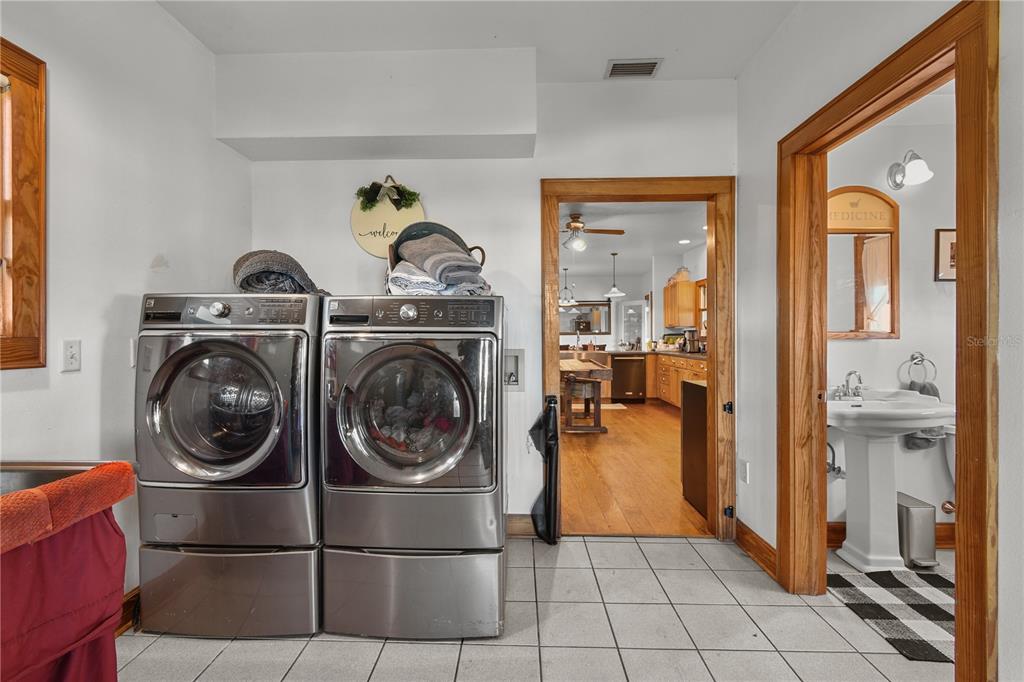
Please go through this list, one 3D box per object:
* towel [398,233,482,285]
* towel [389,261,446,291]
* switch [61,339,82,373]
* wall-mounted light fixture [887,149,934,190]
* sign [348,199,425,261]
[{"bbox_3d":[-0.333,-0.379,1.984,0.370,0.225,0.280,0,0,1],"label":"towel"},{"bbox_3d":[-0.433,-0.294,1.977,0.250,0.140,0.270,0,0,1],"label":"towel"},{"bbox_3d":[-1.596,0.054,1.545,0.015,0.115,0.070,0,0,1],"label":"switch"},{"bbox_3d":[2.211,-0.956,2.347,0.155,0.195,0.190,0,0,1],"label":"wall-mounted light fixture"},{"bbox_3d":[-0.746,-0.716,2.566,0.440,0.440,0.025,0,0,1],"label":"sign"}]

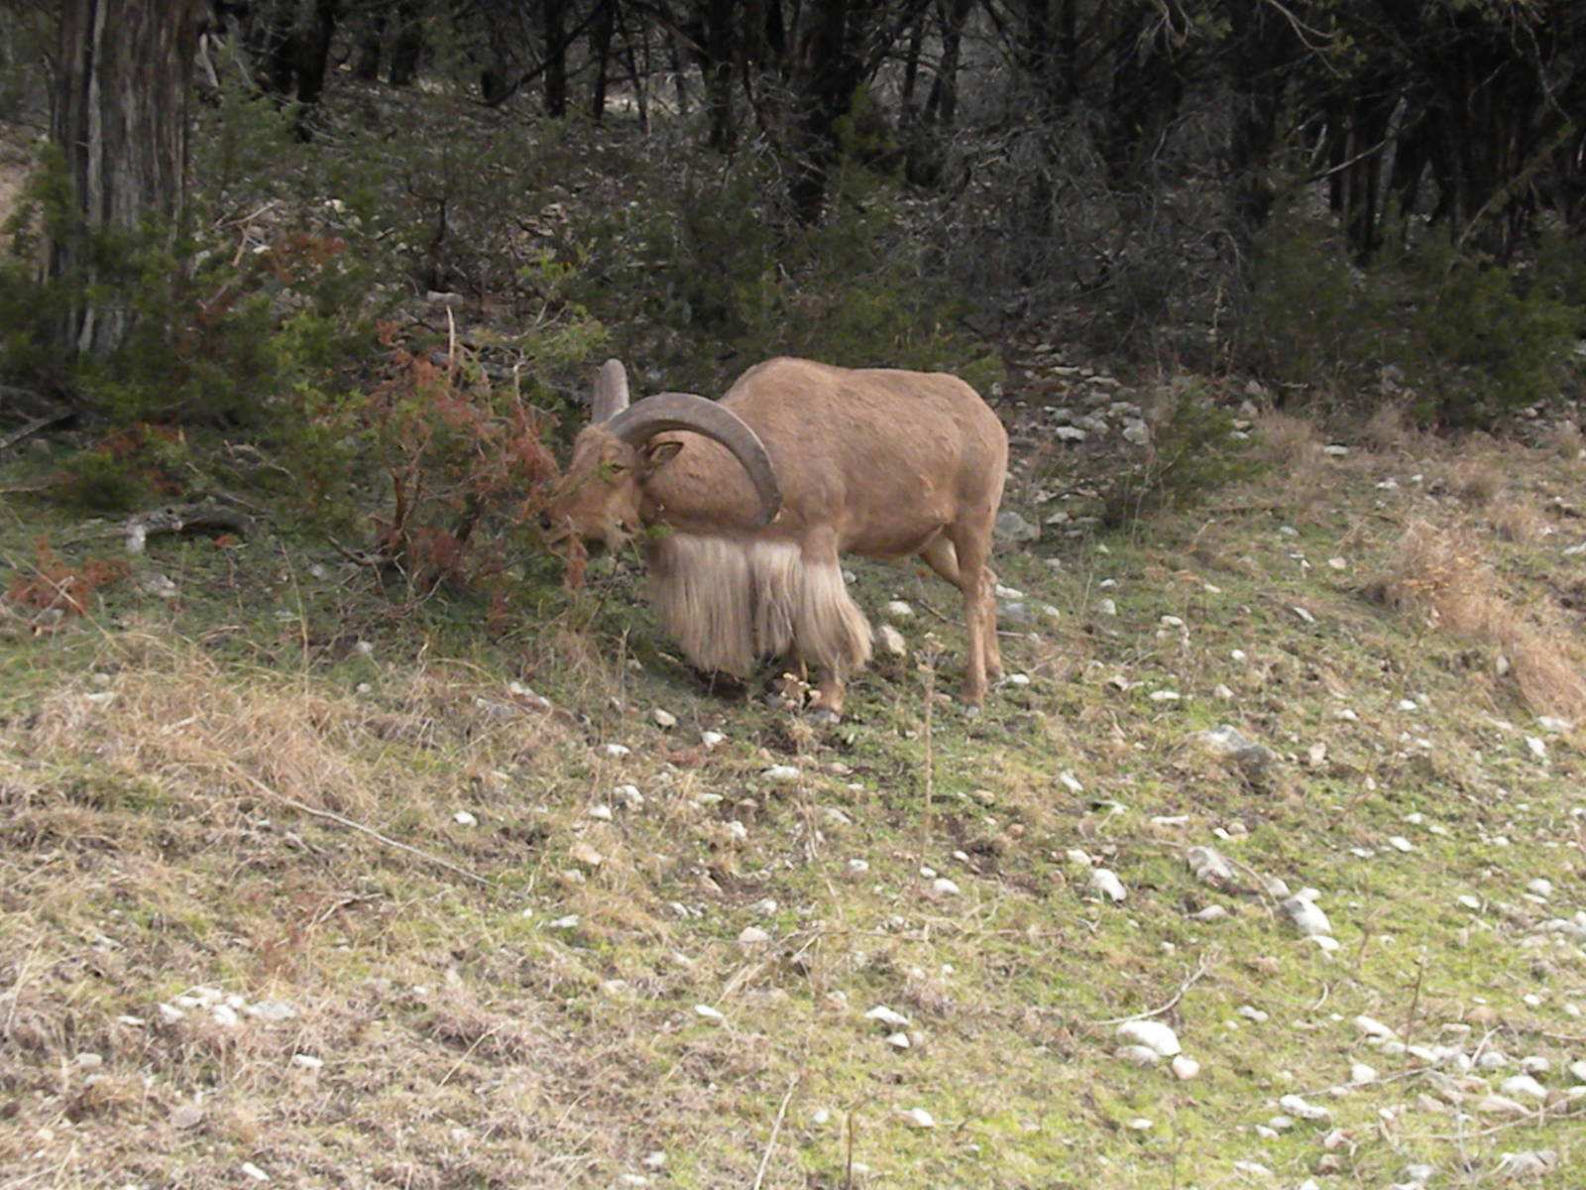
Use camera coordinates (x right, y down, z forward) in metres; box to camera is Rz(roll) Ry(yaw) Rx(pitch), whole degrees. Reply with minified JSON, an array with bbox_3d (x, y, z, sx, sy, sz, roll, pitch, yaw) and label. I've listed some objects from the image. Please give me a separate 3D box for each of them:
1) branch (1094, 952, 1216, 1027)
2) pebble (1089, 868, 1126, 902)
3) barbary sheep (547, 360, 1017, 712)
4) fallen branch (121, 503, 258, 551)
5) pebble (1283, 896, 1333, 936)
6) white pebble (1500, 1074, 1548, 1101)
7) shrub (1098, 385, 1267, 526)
[{"bbox_3d":[0.791,0.857,7.200,0.330,0.110,0.120,-4,6,-38],"label":"branch"},{"bbox_3d":[0.741,0.681,7.750,0.085,0.055,0.075,0,5,0],"label":"pebble"},{"bbox_3d":[-0.043,-0.152,9.100,1.360,0.970,0.500,-4,8,-33],"label":"barbary sheep"},{"bbox_3d":[-1.956,-0.222,10.700,0.460,0.125,0.160,-2,6,-25],"label":"fallen branch"},{"bbox_3d":[1.176,0.737,7.550,0.115,0.070,0.090,0,5,0],"label":"pebble"},{"bbox_3d":[1.489,1.003,6.720,0.097,0.045,0.065,0,5,0],"label":"white pebble"},{"bbox_3d":[1.305,-0.477,11.100,0.520,0.450,0.450,0,5,0],"label":"shrub"}]

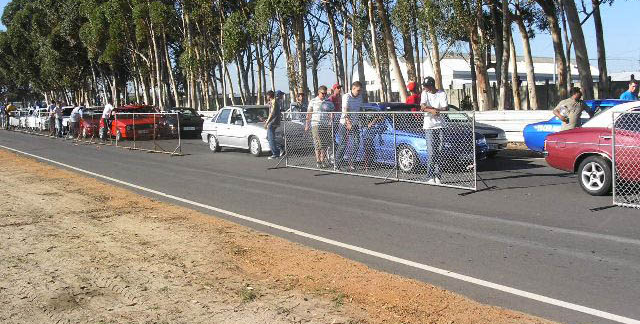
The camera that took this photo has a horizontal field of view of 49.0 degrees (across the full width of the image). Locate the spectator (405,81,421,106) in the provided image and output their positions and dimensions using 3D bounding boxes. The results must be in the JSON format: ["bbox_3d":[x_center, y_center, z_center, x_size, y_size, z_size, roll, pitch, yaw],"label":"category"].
[{"bbox_3d":[2.221,-1.035,17.002,0.420,1.880,0.550,-5,6,-30],"label":"spectator"}]

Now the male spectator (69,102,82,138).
[{"bbox_3d":[-11.550,-1.974,33.143,0.550,1.680,0.520,-3,5,-37],"label":"male spectator"}]

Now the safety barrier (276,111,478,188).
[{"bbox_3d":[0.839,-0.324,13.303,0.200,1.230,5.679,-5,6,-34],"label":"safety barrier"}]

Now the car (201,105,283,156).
[{"bbox_3d":[-1.870,-0.961,20.754,1.670,1.400,4.220,-3,5,-35],"label":"car"}]

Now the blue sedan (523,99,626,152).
[{"bbox_3d":[6.157,-0.466,13.664,1.680,1.410,4.250,-3,5,-33],"label":"blue sedan"}]

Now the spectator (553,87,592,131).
[{"bbox_3d":[4.639,-0.601,13.006,0.600,1.600,0.600,-3,6,-18],"label":"spectator"}]

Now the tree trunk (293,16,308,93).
[{"bbox_3d":[-0.926,-4.580,35.601,0.582,5.717,0.582,-4,5,0],"label":"tree trunk"}]

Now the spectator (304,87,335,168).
[{"bbox_3d":[0.000,-0.772,15.305,0.580,1.790,0.400,-2,5,-27],"label":"spectator"}]

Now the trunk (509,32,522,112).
[{"bbox_3d":[6.900,-2.785,24.740,0.277,3.662,0.277,-6,5,0],"label":"trunk"}]

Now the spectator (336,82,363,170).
[{"bbox_3d":[0.628,-0.759,14.896,0.440,1.820,0.480,4,5,41],"label":"spectator"}]

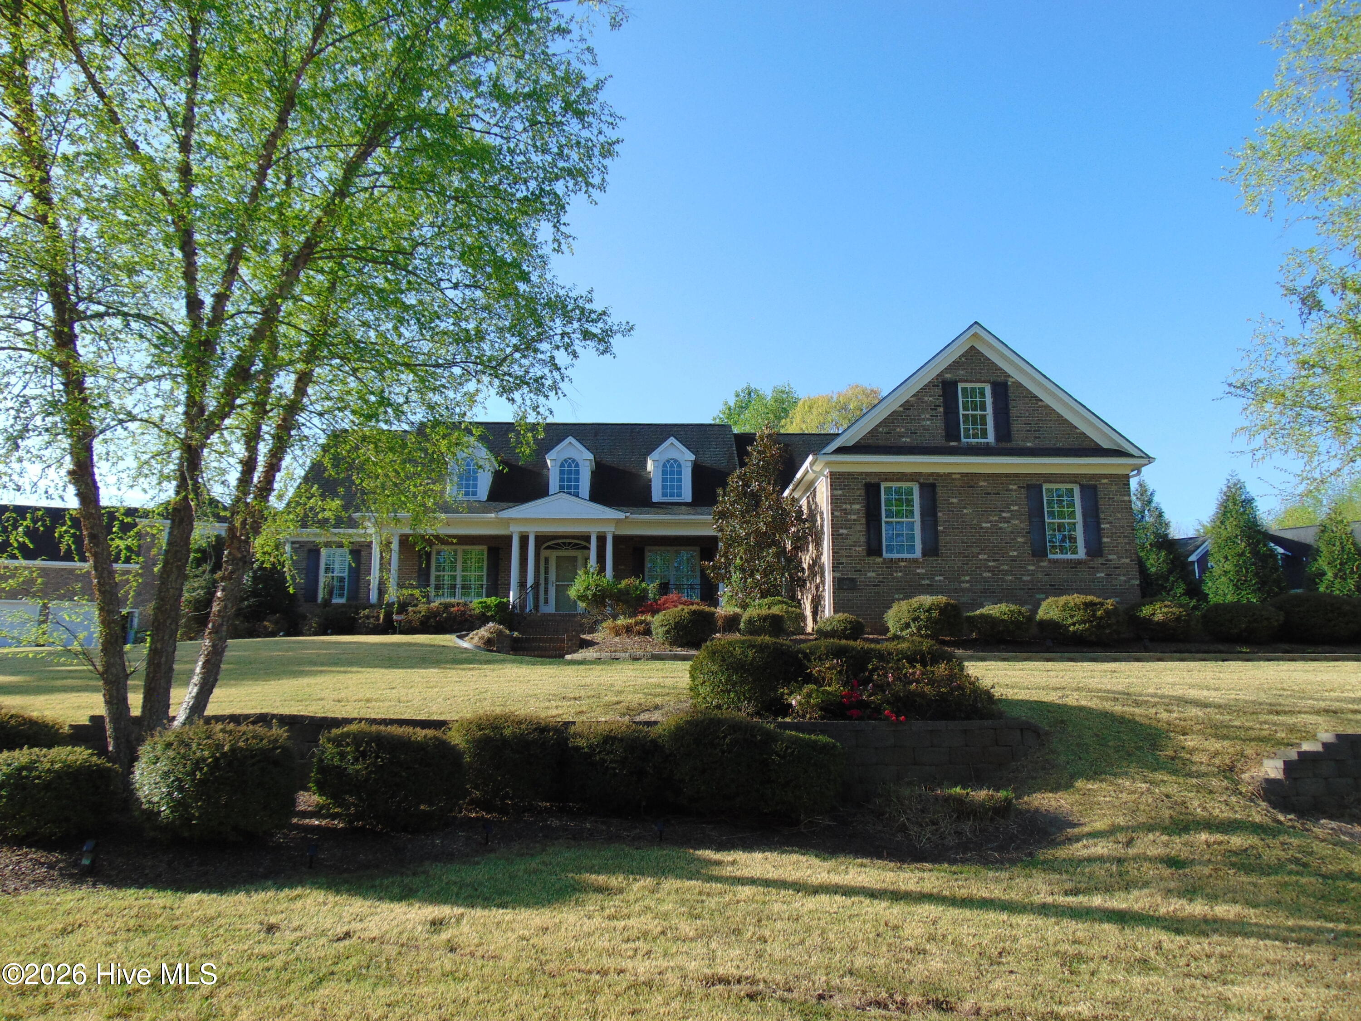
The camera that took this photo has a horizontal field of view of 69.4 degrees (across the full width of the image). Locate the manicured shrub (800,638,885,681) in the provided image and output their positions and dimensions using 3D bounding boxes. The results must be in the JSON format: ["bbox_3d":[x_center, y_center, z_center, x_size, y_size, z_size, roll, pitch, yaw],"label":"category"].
[{"bbox_3d":[2.105,2.122,12.944,1.050,0.840,1.050,0,-11,-3],"label":"manicured shrub"}]

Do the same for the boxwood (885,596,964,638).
[{"bbox_3d":[5.164,2.266,20.813,1.600,0.880,1.480,0,-10,-3],"label":"boxwood"}]

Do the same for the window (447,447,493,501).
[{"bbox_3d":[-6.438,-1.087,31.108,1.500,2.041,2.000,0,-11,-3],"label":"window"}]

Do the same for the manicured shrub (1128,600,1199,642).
[{"bbox_3d":[10.320,2.366,21.002,1.400,0.870,1.300,0,-10,-3],"label":"manicured shrub"}]

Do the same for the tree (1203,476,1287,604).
[{"bbox_3d":[15.428,1.357,26.911,2.050,4.650,2.050,0,-10,-3],"label":"tree"}]

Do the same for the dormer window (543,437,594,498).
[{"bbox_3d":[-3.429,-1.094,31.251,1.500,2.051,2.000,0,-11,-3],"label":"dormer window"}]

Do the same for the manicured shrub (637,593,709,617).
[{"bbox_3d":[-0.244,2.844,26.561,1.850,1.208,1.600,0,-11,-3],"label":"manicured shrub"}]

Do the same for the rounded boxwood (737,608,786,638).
[{"bbox_3d":[1.812,2.512,21.909,1.040,0.635,1.040,0,-11,-2],"label":"rounded boxwood"}]

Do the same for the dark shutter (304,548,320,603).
[{"bbox_3d":[-11.576,2.070,30.969,0.380,1.690,0.050,0,-10,-3],"label":"dark shutter"}]

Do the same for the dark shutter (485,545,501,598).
[{"bbox_3d":[-5.992,1.987,31.523,0.420,1.683,0.060,0,-11,-3],"label":"dark shutter"}]

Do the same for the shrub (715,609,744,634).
[{"bbox_3d":[1.091,2.633,23.180,0.803,0.573,0.803,0,-11,-2],"label":"shrub"}]

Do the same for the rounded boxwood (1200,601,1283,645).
[{"bbox_3d":[12.017,2.409,21.079,1.520,0.900,1.420,0,-10,-3],"label":"rounded boxwood"}]

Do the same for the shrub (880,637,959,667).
[{"bbox_3d":[3.193,2.124,13.097,1.020,0.830,1.050,0,-11,-3],"label":"shrub"}]

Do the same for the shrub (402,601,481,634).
[{"bbox_3d":[-6.769,3.030,27.746,2.150,0.968,1.300,0,-11,-3],"label":"shrub"}]

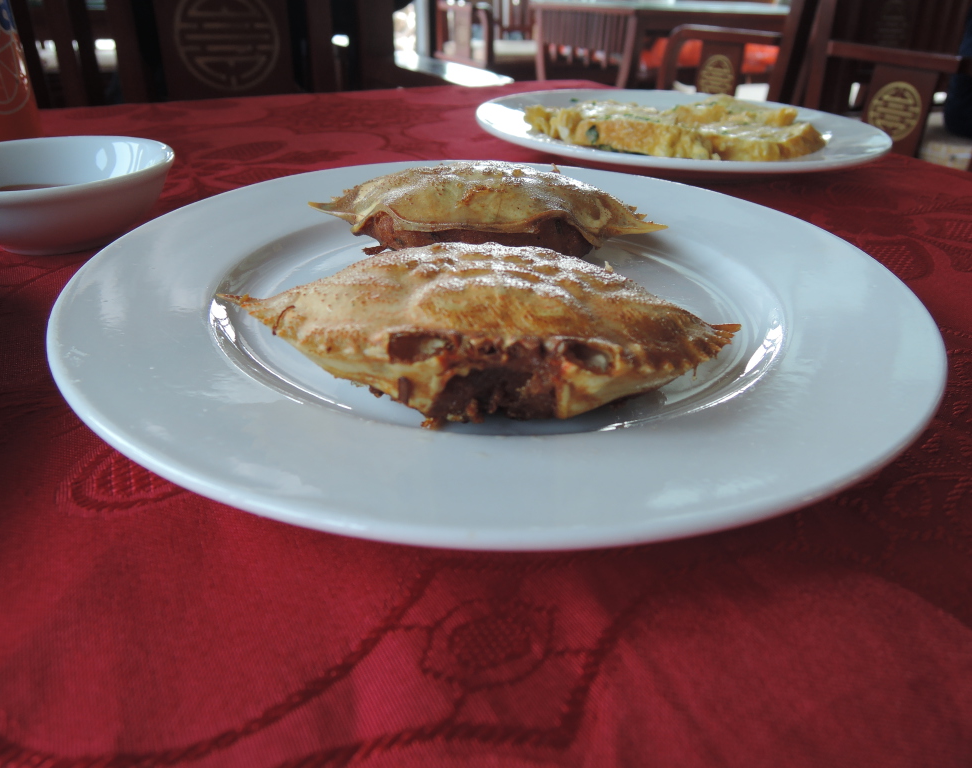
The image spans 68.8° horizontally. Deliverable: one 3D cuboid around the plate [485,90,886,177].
[{"bbox_3d":[0.115,-0.152,0.447,0.241,0.024,0.241,1,31,-1],"label":"plate"}]

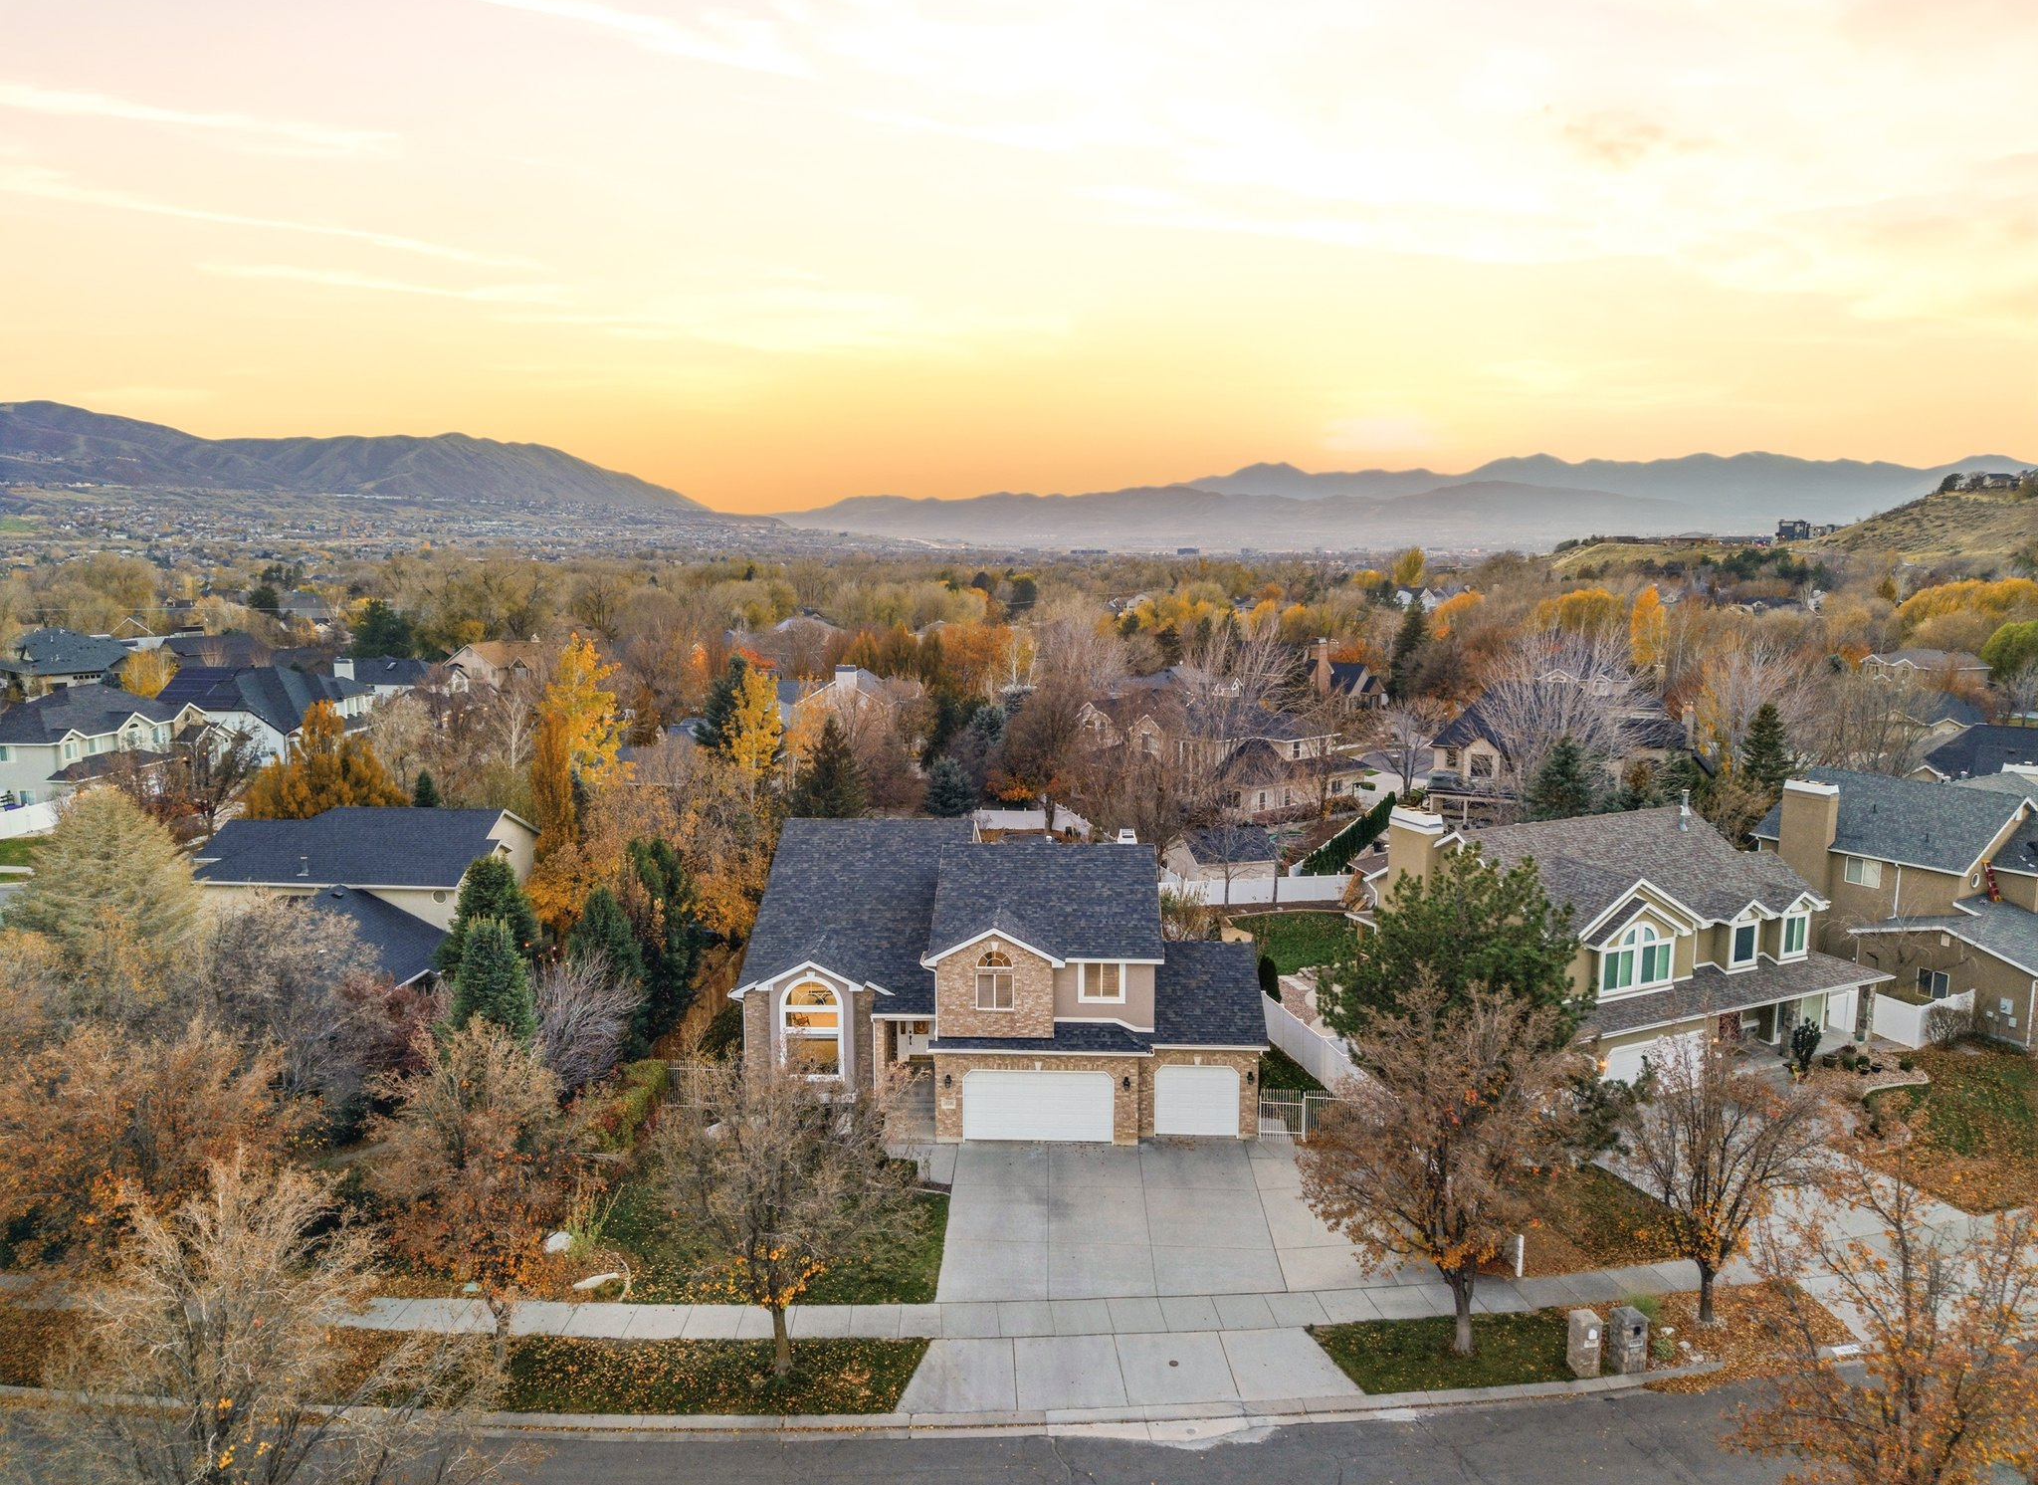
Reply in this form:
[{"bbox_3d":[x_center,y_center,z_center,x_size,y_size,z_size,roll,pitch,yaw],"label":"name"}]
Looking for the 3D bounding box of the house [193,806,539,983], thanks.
[{"bbox_3d":[-28.300,7.334,59.864,11.900,7.900,16.300,0,8,2],"label":"house"}]

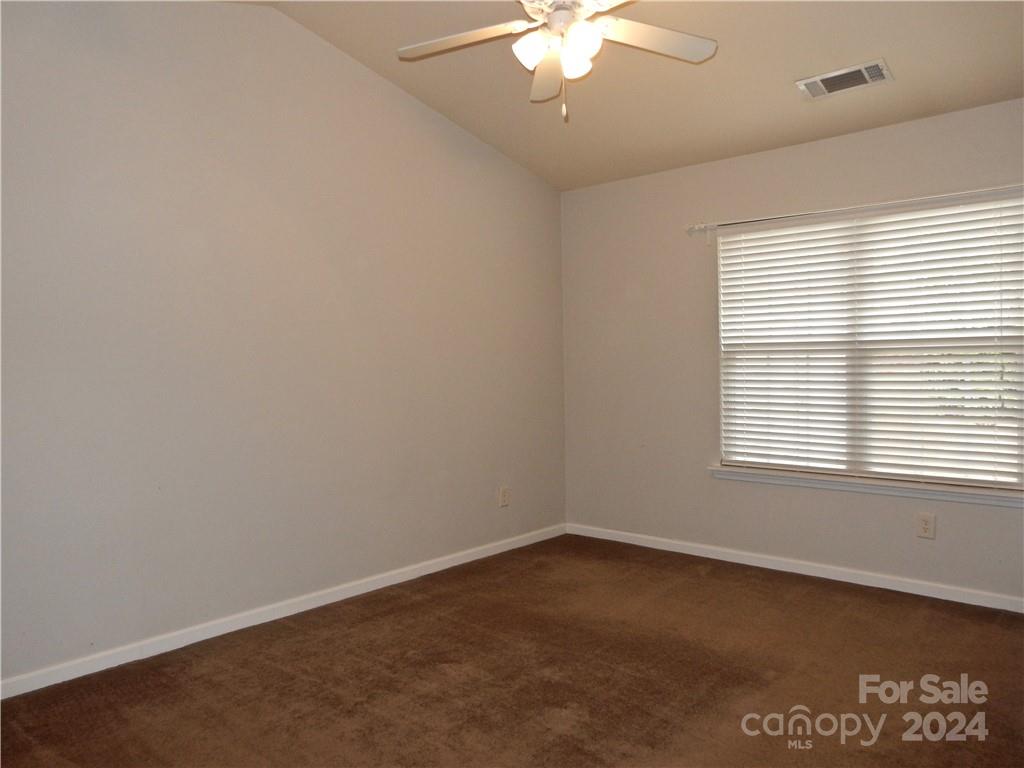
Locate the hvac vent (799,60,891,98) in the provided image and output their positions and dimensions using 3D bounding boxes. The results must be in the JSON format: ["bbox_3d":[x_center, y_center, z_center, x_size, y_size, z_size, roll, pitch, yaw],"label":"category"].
[{"bbox_3d":[1.576,-1.432,3.514,0.393,0.025,0.195,1,-10,41],"label":"hvac vent"}]

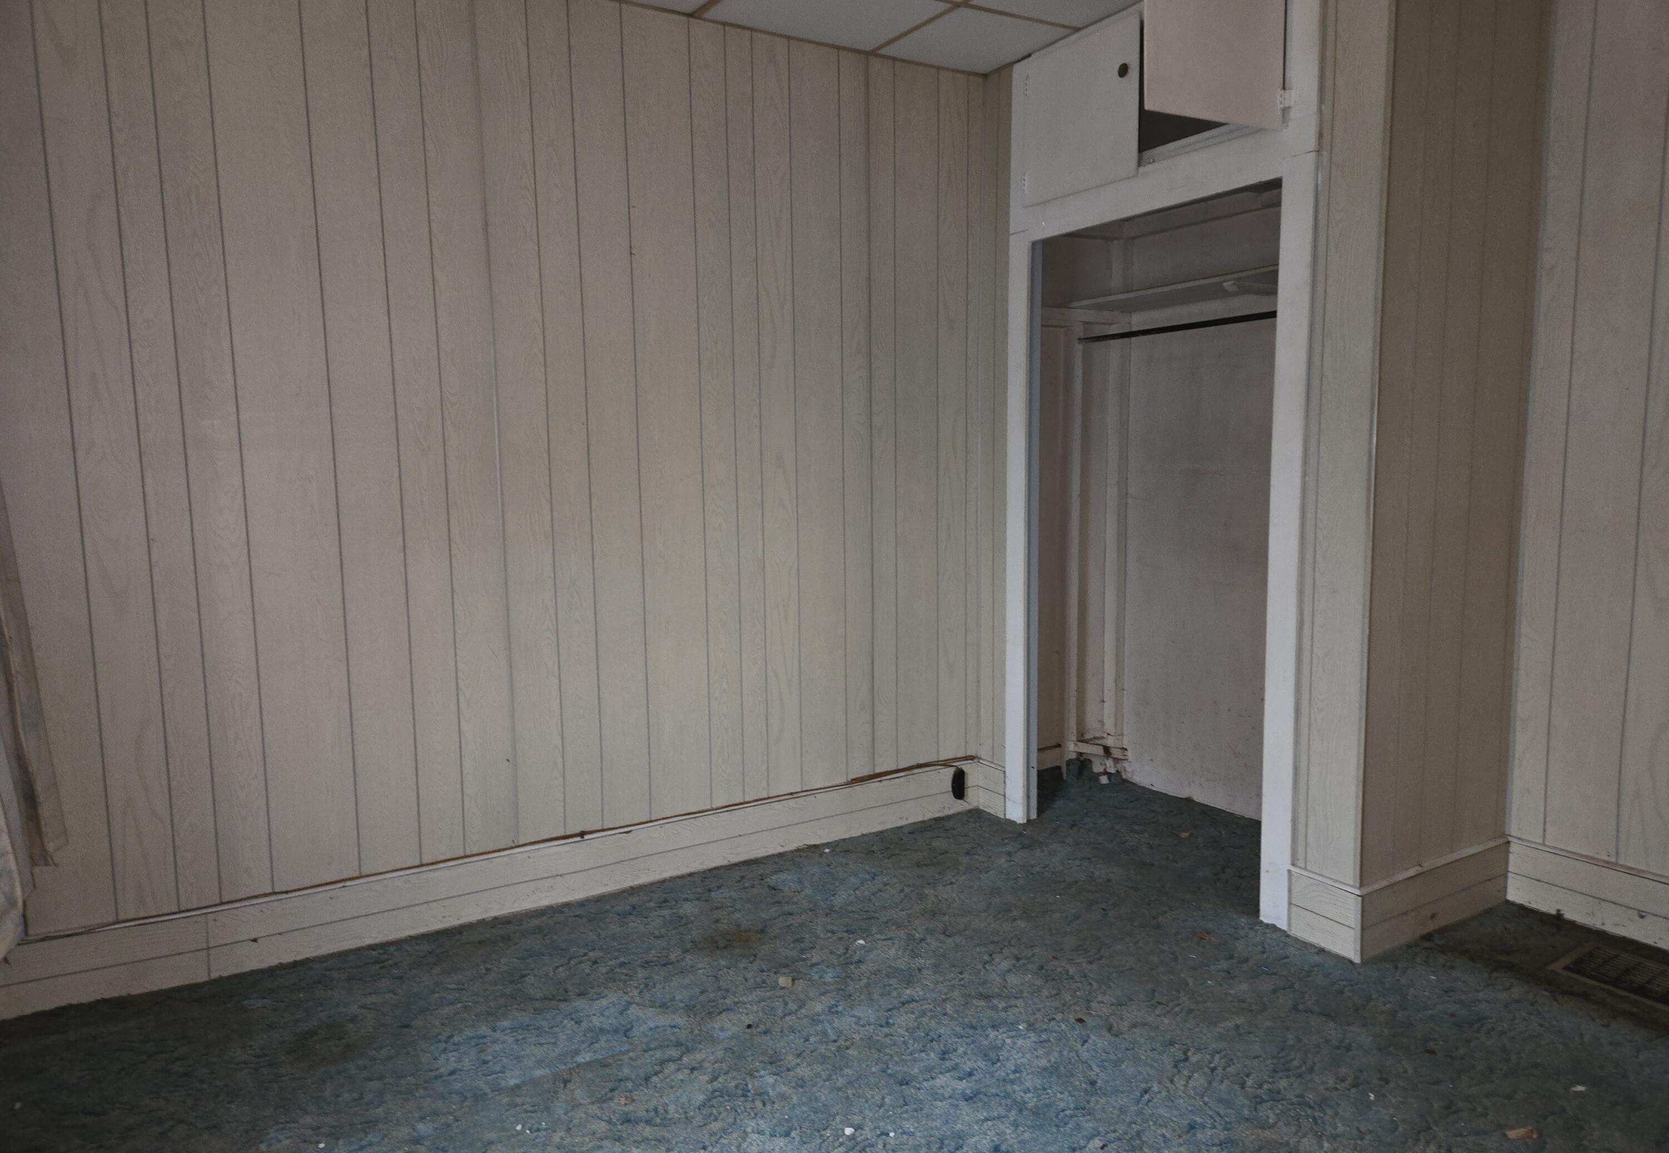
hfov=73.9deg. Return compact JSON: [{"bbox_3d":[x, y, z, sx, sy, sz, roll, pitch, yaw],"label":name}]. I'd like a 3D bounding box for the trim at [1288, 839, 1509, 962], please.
[{"bbox_3d":[1.544,0.843,3.011,0.661,0.181,0.207,-5,8,-30],"label":"trim"}]

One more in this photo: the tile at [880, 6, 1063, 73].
[{"bbox_3d":[0.430,-1.654,3.420,0.436,0.020,0.418,-5,8,-30],"label":"tile"}]

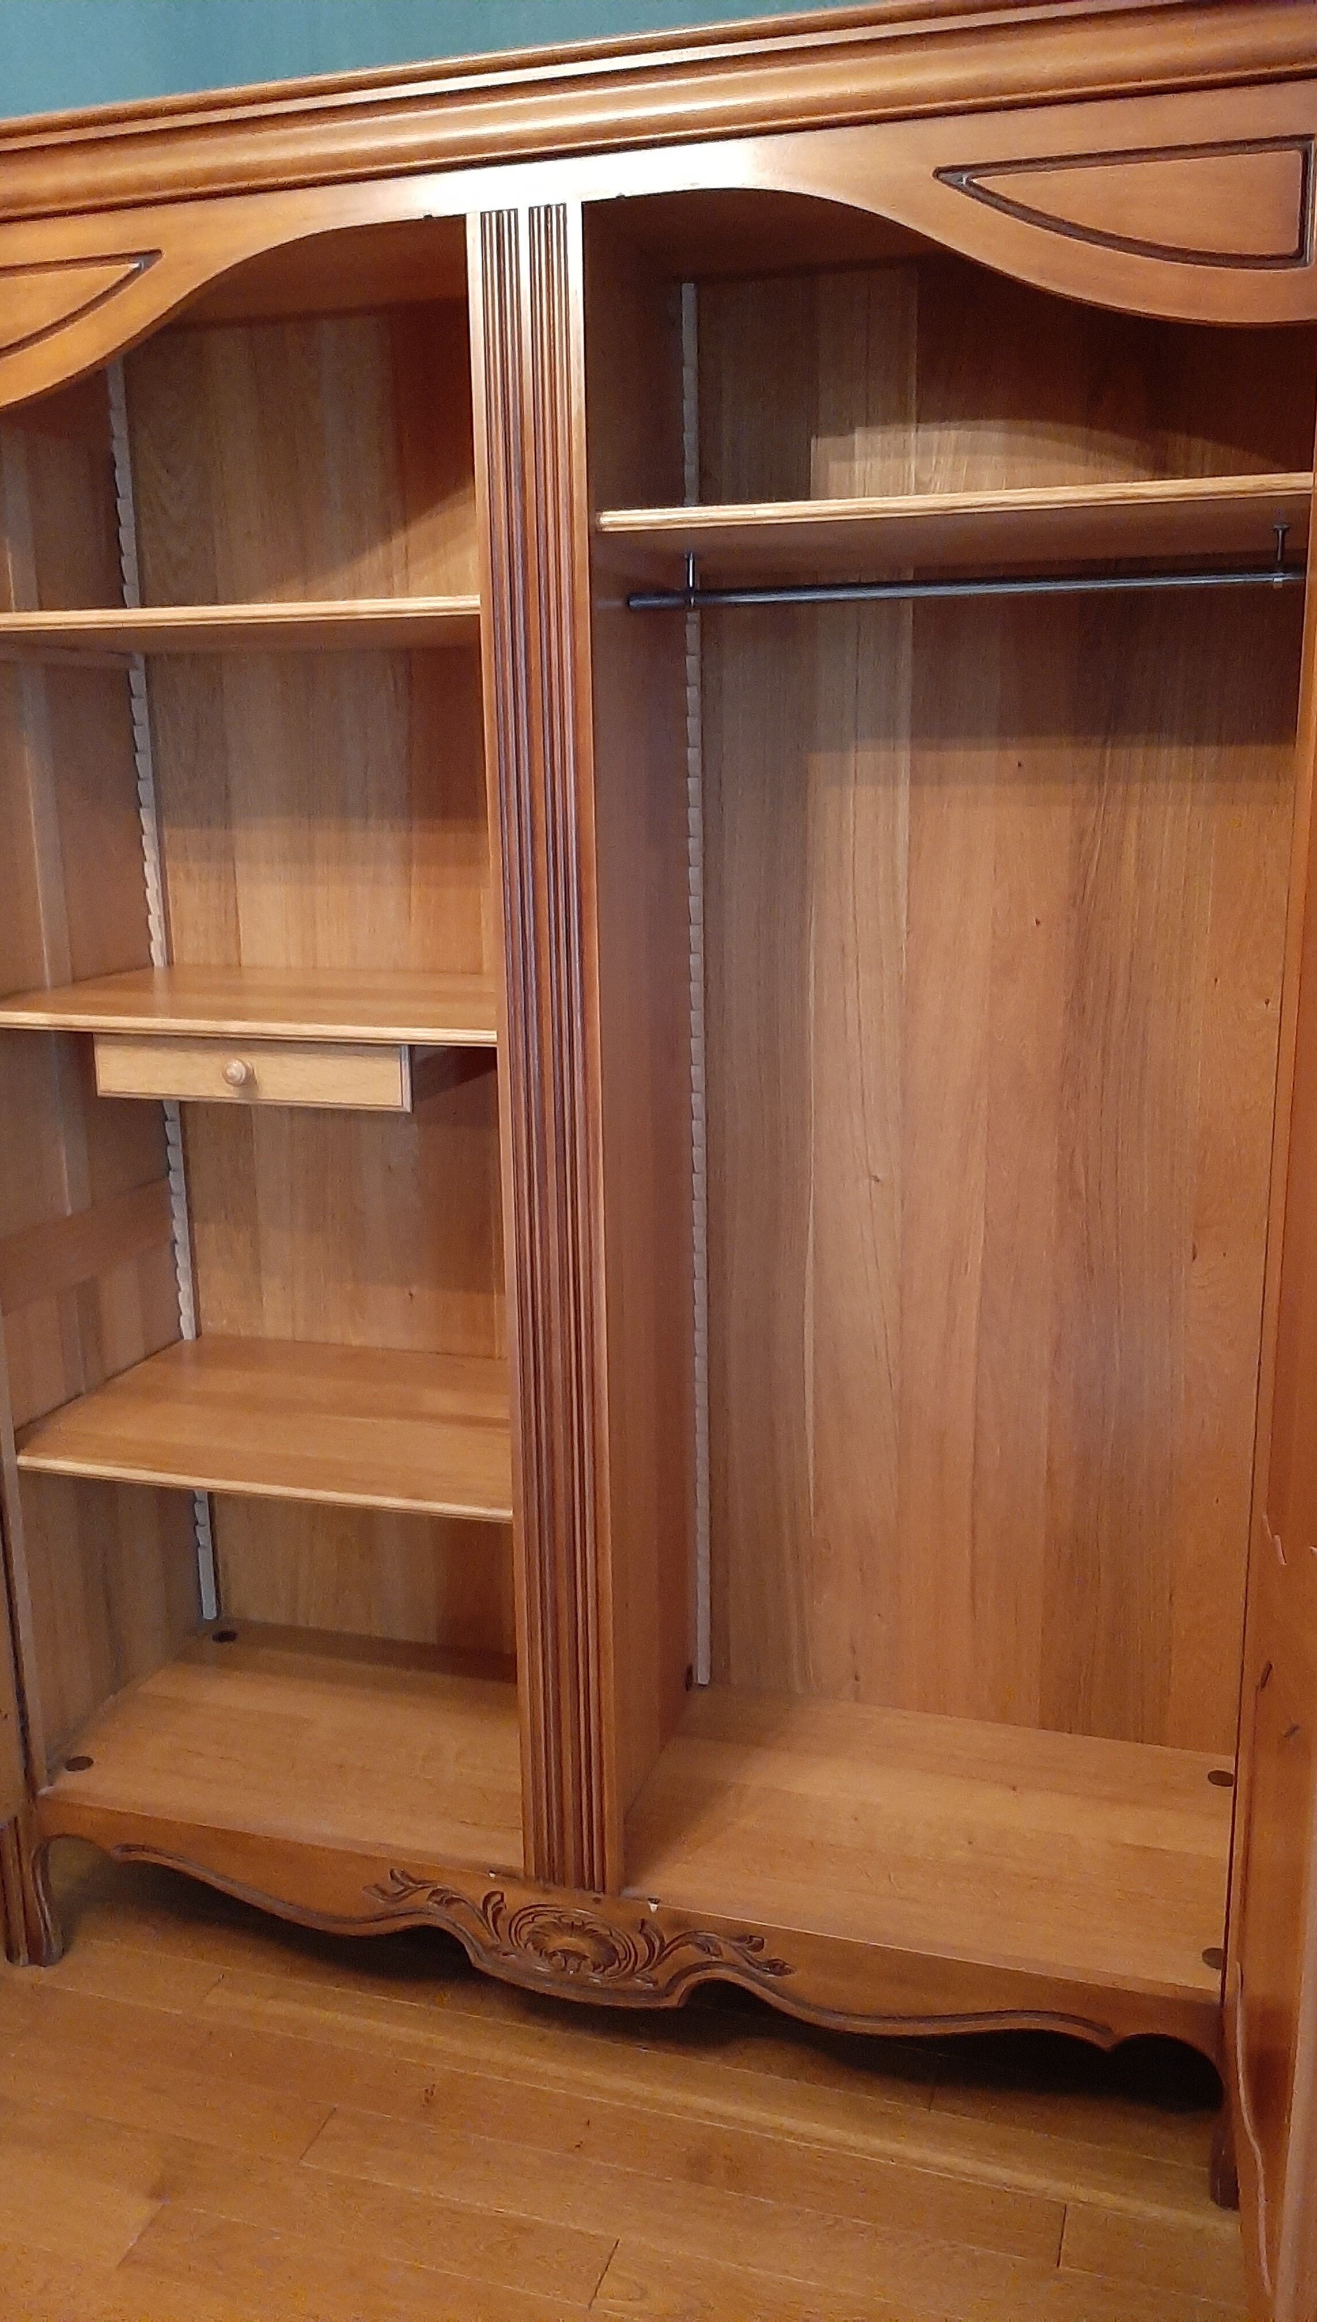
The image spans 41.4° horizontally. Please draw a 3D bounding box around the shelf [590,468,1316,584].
[{"bbox_3d":[0.323,-0.658,1.826,0.735,0.019,0.458,3,14,16],"label":"shelf"}]

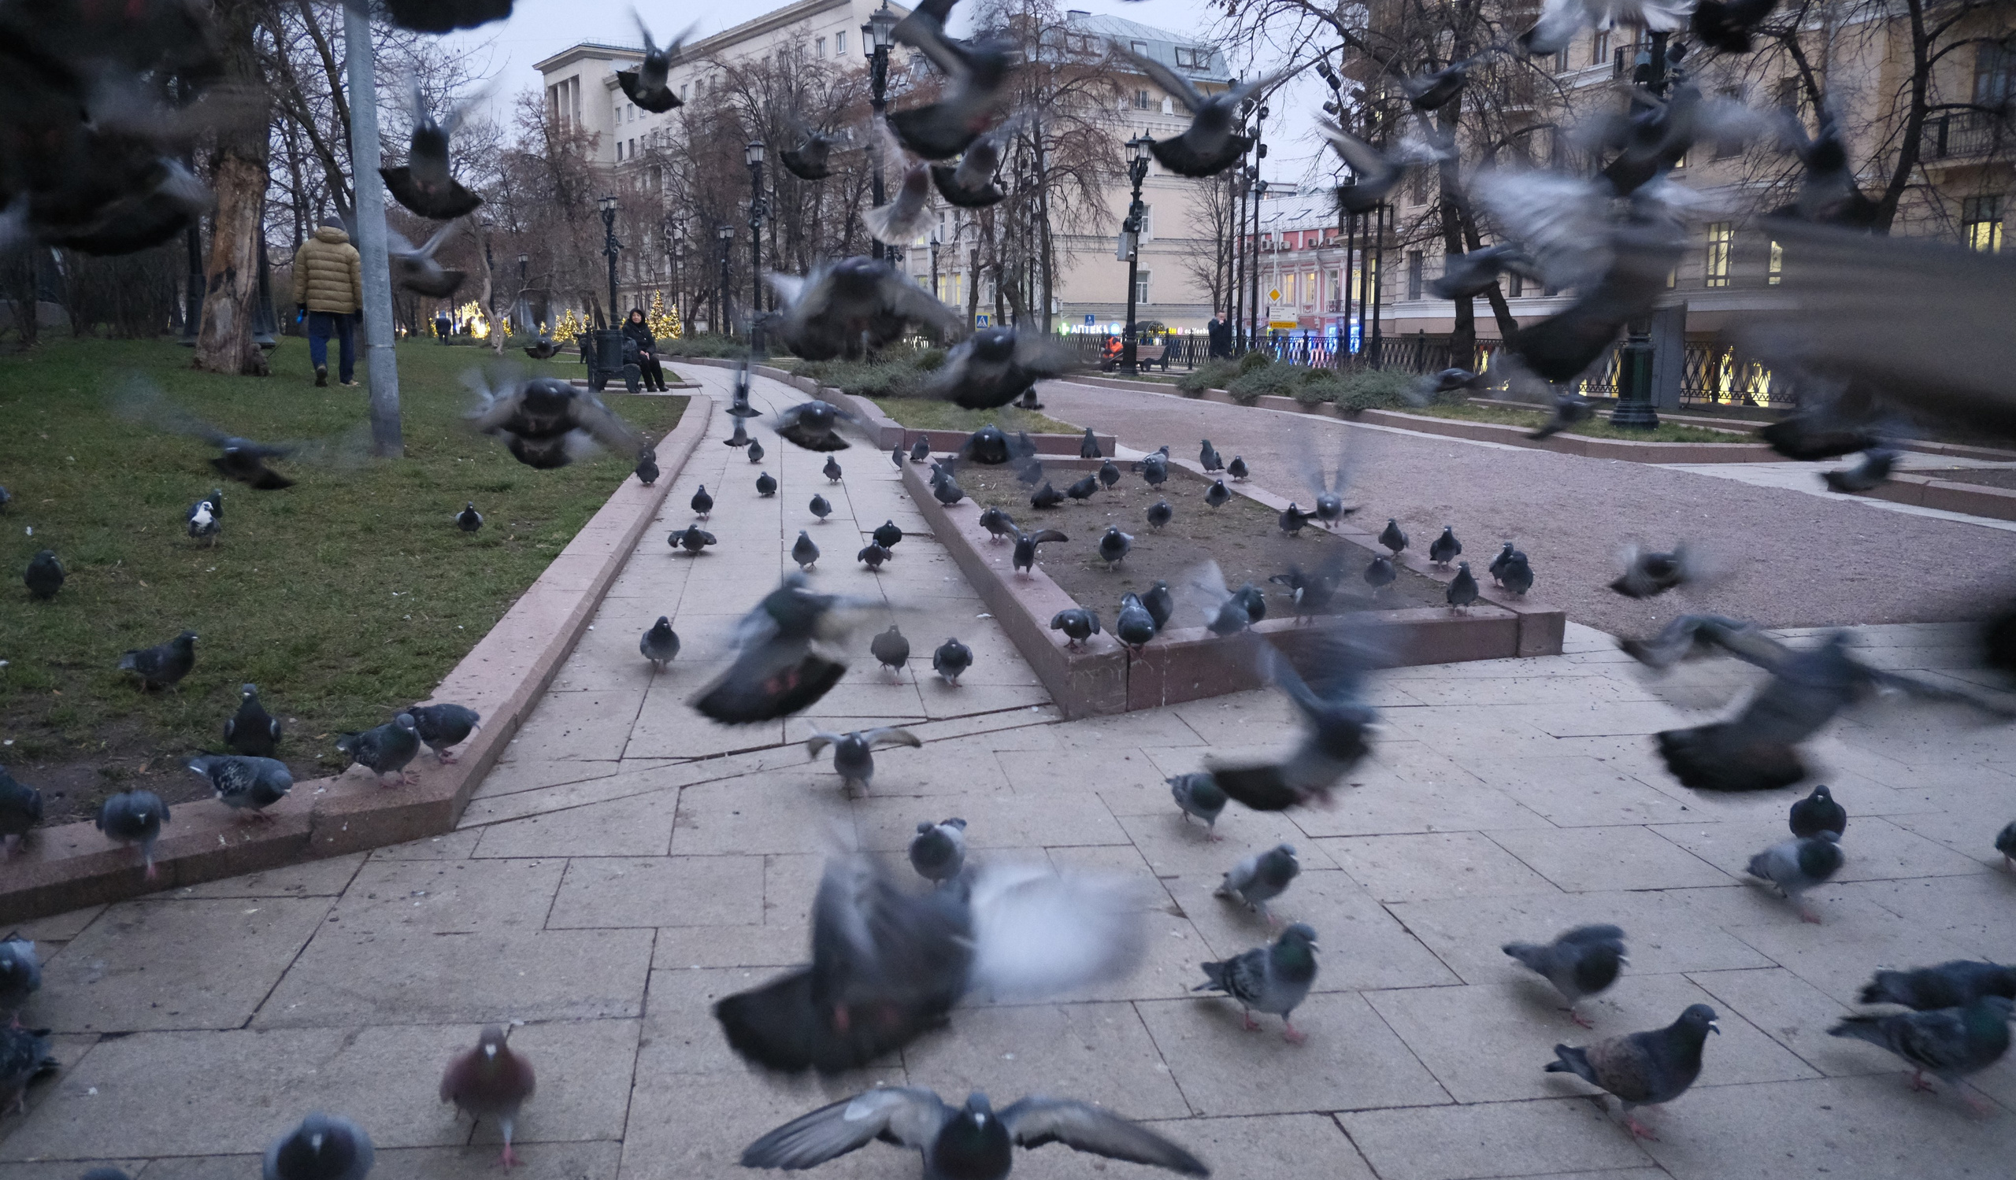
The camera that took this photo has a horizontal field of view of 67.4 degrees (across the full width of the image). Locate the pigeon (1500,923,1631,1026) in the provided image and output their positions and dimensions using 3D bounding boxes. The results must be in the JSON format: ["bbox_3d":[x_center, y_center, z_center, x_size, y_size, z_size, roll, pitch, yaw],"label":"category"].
[{"bbox_3d":[0.974,0.654,2.649,0.265,0.185,0.135,10,14,42],"label":"pigeon"}]

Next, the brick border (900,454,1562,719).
[{"bbox_3d":[0.704,-0.360,8.406,2.190,0.180,7.510,-1,10,-7],"label":"brick border"}]

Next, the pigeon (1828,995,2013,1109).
[{"bbox_3d":[1.595,0.776,2.586,0.290,0.200,0.120,6,12,29],"label":"pigeon"}]

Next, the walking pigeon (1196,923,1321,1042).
[{"bbox_3d":[0.433,0.648,2.602,0.265,0.205,0.125,9,13,39],"label":"walking pigeon"}]

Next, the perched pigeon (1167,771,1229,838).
[{"bbox_3d":[0.477,0.530,3.885,0.125,0.180,0.270,-5,12,-25],"label":"perched pigeon"}]

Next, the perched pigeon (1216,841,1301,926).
[{"bbox_3d":[0.506,0.563,3.107,0.125,0.200,0.260,-9,14,-42],"label":"perched pigeon"}]

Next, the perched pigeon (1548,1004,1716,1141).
[{"bbox_3d":[0.949,0.704,2.291,0.265,0.210,0.125,5,11,26],"label":"perched pigeon"}]

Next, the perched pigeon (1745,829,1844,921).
[{"bbox_3d":[1.773,0.630,3.417,0.125,0.190,0.270,-4,11,-21],"label":"perched pigeon"}]

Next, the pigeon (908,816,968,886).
[{"bbox_3d":[-0.156,0.597,3.448,0.130,0.190,0.280,3,11,12],"label":"pigeon"}]

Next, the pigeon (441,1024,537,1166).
[{"bbox_3d":[-0.751,0.702,2.211,0.135,0.220,0.260,-3,11,-19],"label":"pigeon"}]

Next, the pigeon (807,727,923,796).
[{"bbox_3d":[-0.406,0.460,4.172,0.320,0.190,0.280,-1,11,-7],"label":"pigeon"}]

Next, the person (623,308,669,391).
[{"bbox_3d":[-5.487,-3.619,22.800,0.520,1.250,0.680,-8,13,-39],"label":"person"}]

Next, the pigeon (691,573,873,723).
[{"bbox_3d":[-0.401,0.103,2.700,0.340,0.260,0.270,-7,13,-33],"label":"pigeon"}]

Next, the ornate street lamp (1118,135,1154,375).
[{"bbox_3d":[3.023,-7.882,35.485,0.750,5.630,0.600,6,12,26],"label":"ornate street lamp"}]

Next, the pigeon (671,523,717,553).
[{"bbox_3d":[-1.654,-0.289,7.940,0.245,0.170,0.240,-2,10,-15],"label":"pigeon"}]

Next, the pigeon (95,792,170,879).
[{"bbox_3d":[-1.931,0.497,3.331,0.160,0.180,0.270,-6,12,-30],"label":"pigeon"}]

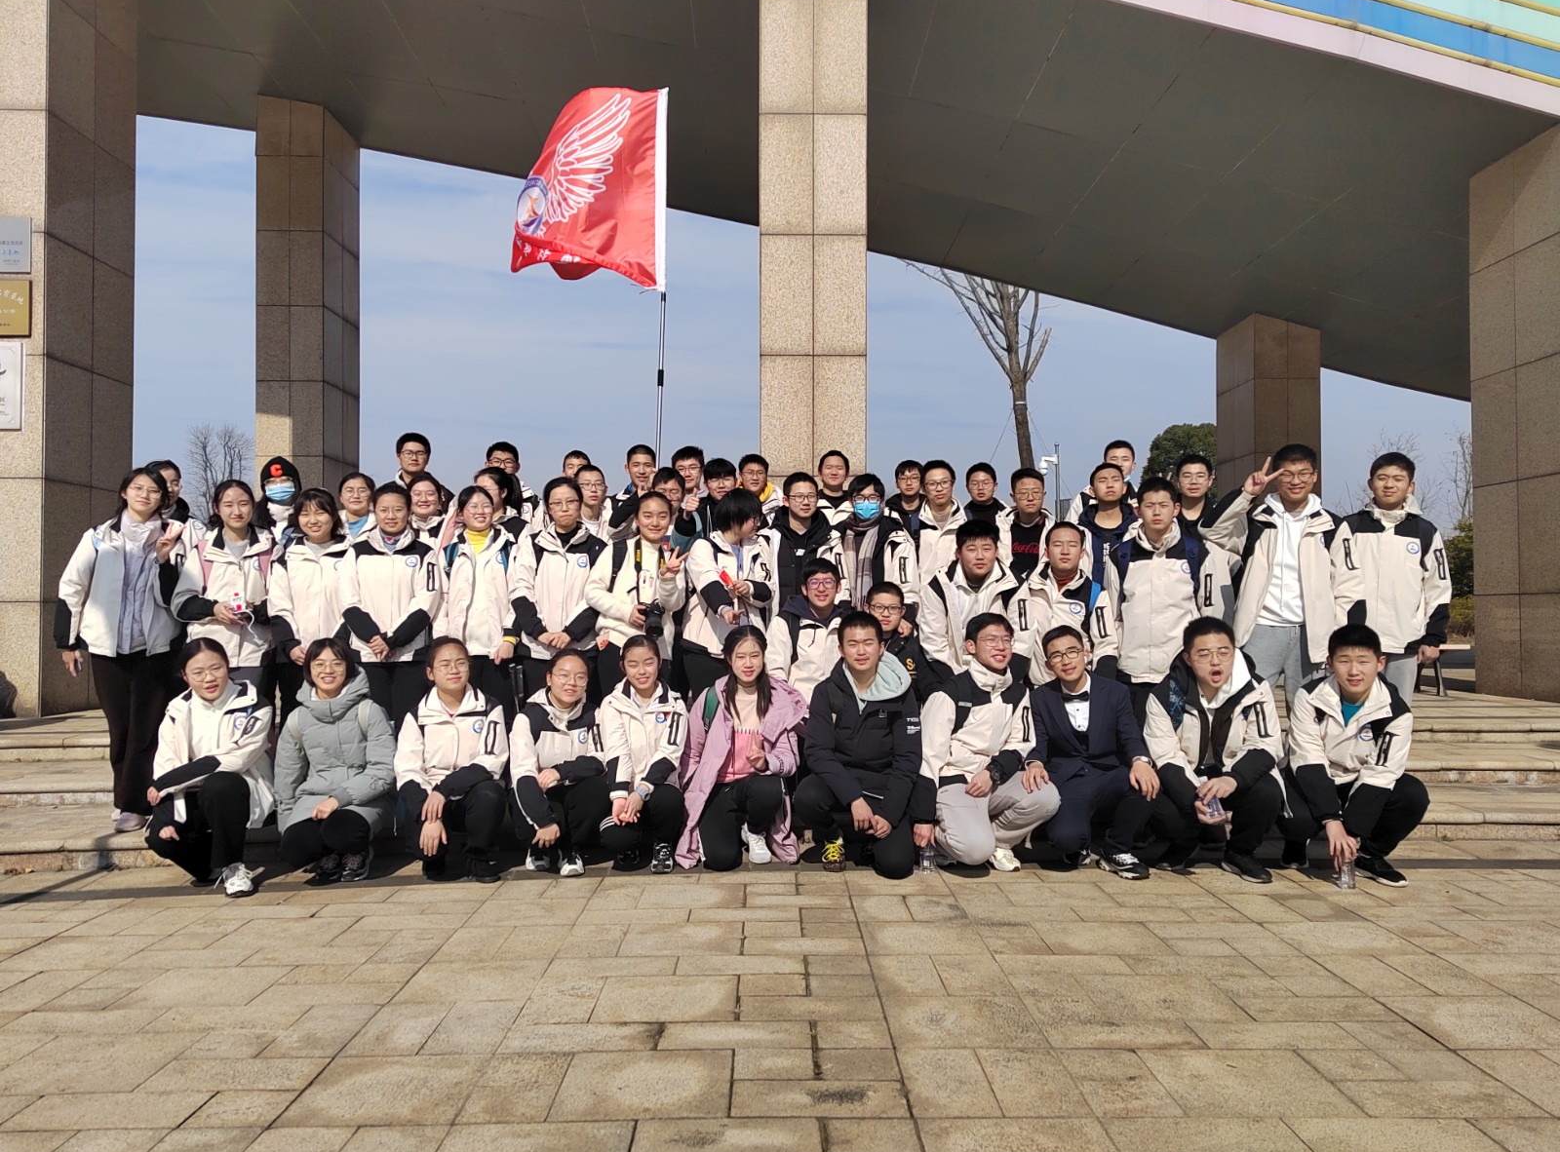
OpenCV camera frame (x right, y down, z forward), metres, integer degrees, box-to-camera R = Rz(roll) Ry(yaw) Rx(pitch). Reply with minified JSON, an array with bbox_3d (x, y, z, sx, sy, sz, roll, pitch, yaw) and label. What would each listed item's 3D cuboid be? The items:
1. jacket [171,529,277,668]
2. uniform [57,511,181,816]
[{"bbox_3d":[-2.594,0.106,4.870,0.480,0.650,0.380,0,-1,-22],"label":"jacket"},{"bbox_3d":[-3.007,0.385,4.750,0.540,1.380,0.400,0,-1,-25],"label":"uniform"}]

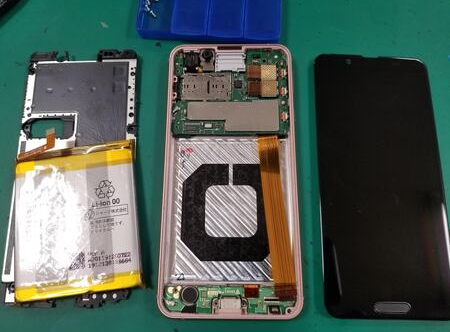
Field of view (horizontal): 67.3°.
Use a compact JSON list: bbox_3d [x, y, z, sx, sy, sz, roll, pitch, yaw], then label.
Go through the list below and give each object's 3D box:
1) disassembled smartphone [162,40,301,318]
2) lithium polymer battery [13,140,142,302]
[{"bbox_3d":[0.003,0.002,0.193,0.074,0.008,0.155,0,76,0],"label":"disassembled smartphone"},{"bbox_3d":[-0.080,0.029,0.185,0.065,0.005,0.076,-7,76,-1],"label":"lithium polymer battery"}]

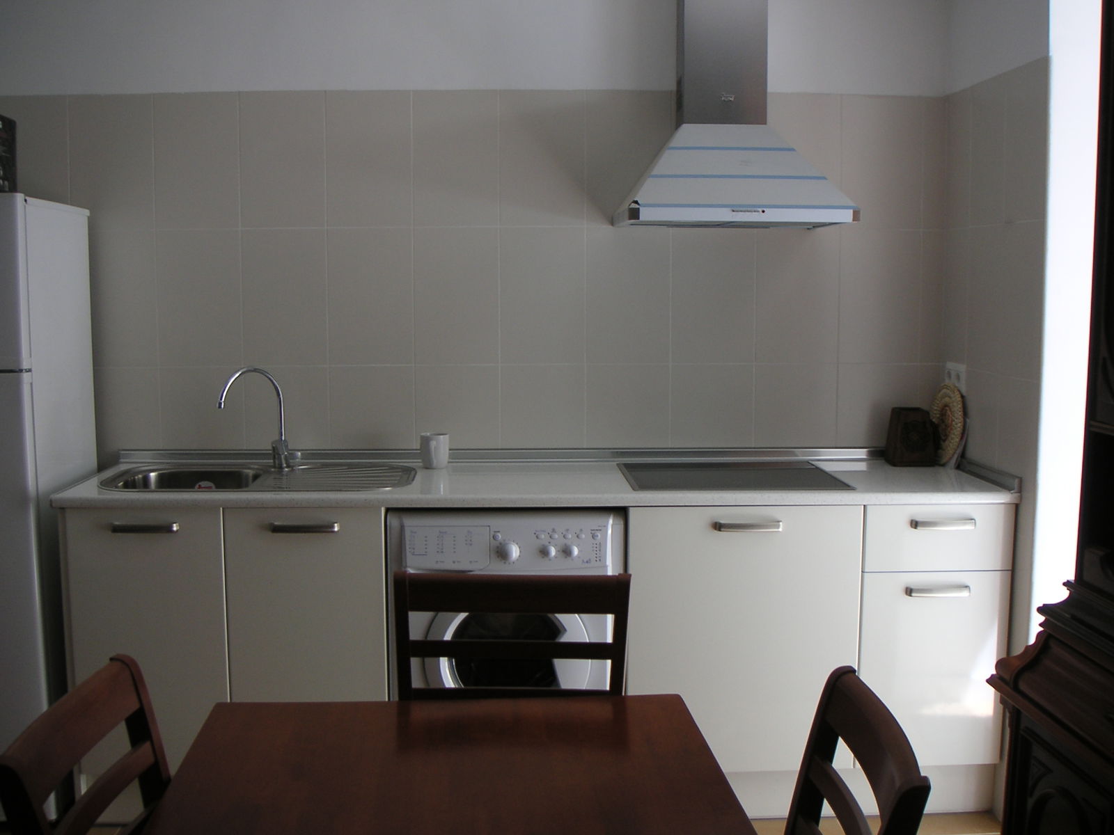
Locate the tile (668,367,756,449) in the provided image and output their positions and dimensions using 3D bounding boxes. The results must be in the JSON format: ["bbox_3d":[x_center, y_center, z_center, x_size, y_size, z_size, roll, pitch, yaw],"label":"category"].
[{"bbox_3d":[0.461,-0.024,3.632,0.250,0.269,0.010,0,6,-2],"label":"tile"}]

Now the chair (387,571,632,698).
[{"bbox_3d":[-0.085,0.735,1.986,0.425,0.905,0.470,0,6,2],"label":"chair"}]

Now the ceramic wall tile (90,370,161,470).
[{"bbox_3d":[-1.273,0.003,3.550,0.250,0.304,0.010,0,6,-2],"label":"ceramic wall tile"}]

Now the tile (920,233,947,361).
[{"bbox_3d":[1.110,-0.356,3.622,0.071,0.400,0.010,0,6,-2],"label":"tile"}]

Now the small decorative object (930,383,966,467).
[{"bbox_3d":[1.102,0.022,3.472,0.035,0.240,0.235,0,6,-2],"label":"small decorative object"}]

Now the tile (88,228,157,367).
[{"bbox_3d":[-1.272,-0.342,3.523,0.250,0.400,0.010,0,6,-2],"label":"tile"}]

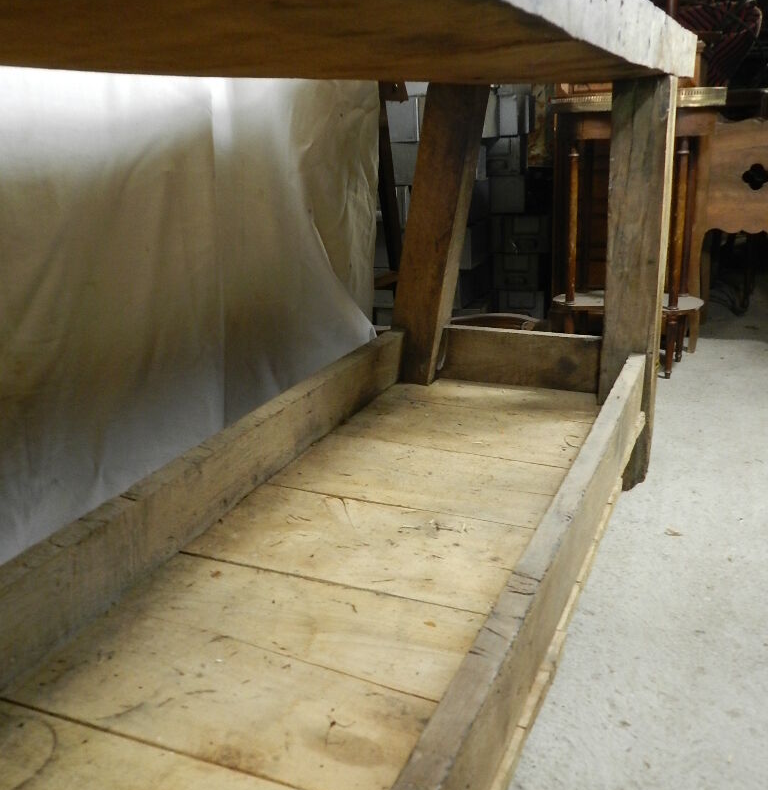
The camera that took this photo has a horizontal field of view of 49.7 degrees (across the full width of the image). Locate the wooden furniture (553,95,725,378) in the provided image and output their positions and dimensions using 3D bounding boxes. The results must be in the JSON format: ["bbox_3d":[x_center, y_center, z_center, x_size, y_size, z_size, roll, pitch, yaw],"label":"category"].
[{"bbox_3d":[0.679,-0.445,2.294,0.418,0.743,0.254,6,20,23],"label":"wooden furniture"}]

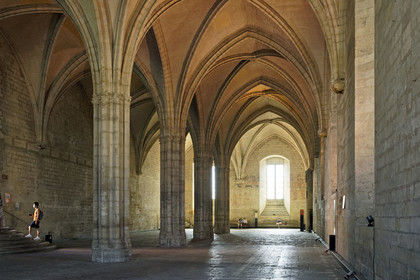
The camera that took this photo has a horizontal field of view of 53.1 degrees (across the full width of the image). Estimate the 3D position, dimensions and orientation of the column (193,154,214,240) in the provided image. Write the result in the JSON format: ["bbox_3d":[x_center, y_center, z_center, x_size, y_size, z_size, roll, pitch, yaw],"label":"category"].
[{"bbox_3d":[-0.457,4.039,29.500,1.380,6.000,1.380,-1,-5,7],"label":"column"}]

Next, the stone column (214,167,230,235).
[{"bbox_3d":[1.086,5.171,36.500,1.380,6.000,1.380,-1,-5,7],"label":"stone column"}]

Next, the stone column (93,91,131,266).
[{"bbox_3d":[-3.541,1.366,15.100,1.300,5.900,1.300,-1,-5,7],"label":"stone column"}]

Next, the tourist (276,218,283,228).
[{"bbox_3d":[8.098,9.702,48.800,0.650,1.220,0.700,-1,-5,7],"label":"tourist"}]

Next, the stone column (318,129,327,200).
[{"bbox_3d":[5.946,1.321,22.200,0.380,3.750,0.400,-1,-5,7],"label":"stone column"}]

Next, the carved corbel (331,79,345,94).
[{"bbox_3d":[4.584,-1.923,15.100,0.480,0.560,0.480,-1,-5,7],"label":"carved corbel"}]

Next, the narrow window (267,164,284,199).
[{"bbox_3d":[7.798,5.000,50.000,2.100,4.000,0.300,-1,-5,7],"label":"narrow window"}]

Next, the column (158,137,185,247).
[{"bbox_3d":[-2.009,2.705,22.500,1.380,6.000,1.380,-1,-5,7],"label":"column"}]

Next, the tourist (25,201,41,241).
[{"bbox_3d":[-8.039,3.687,19.000,0.700,1.720,0.520,0,-5,5],"label":"tourist"}]

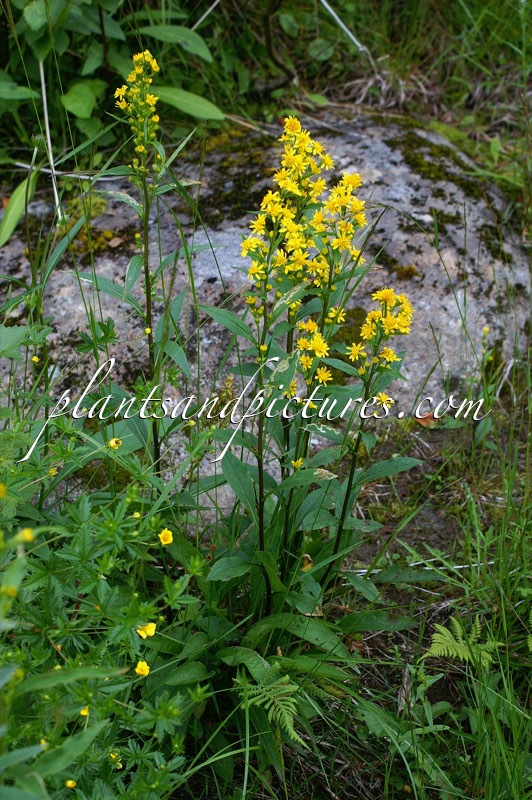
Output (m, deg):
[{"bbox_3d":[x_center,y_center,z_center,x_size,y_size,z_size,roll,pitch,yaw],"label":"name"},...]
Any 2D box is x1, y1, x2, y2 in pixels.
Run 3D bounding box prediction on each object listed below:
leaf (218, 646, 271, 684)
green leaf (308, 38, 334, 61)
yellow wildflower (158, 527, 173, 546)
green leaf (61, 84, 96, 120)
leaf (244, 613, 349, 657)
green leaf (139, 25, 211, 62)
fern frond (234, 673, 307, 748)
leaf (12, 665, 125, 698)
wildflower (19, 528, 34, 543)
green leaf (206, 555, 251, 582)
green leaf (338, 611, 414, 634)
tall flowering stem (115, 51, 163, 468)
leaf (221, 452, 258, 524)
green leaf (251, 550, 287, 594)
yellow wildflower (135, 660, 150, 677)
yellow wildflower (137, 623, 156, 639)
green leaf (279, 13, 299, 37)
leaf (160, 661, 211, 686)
[{"bbox_3d":[-0.018,0.236,1.330,0.047,0.024,0.026,11,24,27],"label":"leaf"},{"bbox_3d":[0.089,-0.566,2.400,0.044,0.009,0.035,-19,60,-11],"label":"green leaf"},{"bbox_3d":[-0.081,0.110,1.200,0.011,0.013,0.006,-2,-17,-4],"label":"yellow wildflower"},{"bbox_3d":[-0.265,-0.423,2.100,0.046,0.014,0.053,-18,62,-16],"label":"green leaf"},{"bbox_3d":[0.026,0.203,1.290,0.090,0.024,0.030,6,40,7],"label":"leaf"},{"bbox_3d":[-0.125,-0.491,2.050,0.106,0.018,0.034,25,46,8],"label":"green leaf"},{"bbox_3d":[0.004,0.242,1.160,0.056,0.022,0.066,-13,48,-26],"label":"fern frond"},{"bbox_3d":[-0.129,0.184,0.970,0.069,0.013,0.016,-13,27,-9],"label":"leaf"},{"bbox_3d":[-0.158,0.089,0.980,0.009,0.009,0.007,-23,-10,-39],"label":"wildflower"},{"bbox_3d":[-0.034,0.151,1.330,0.042,0.009,0.023,-22,43,-12],"label":"green leaf"},{"bbox_3d":[0.097,0.194,1.300,0.066,0.009,0.024,2,25,-1],"label":"green leaf"},{"bbox_3d":[-0.118,-0.124,1.400,0.042,0.400,0.042,0,21,0],"label":"tall flowering stem"},{"bbox_3d":[-0.024,0.082,1.370,0.024,0.068,0.016,-23,6,15],"label":"leaf"},{"bbox_3d":[0.003,0.149,1.290,0.014,0.011,0.044,-32,83,-35],"label":"green leaf"},{"bbox_3d":[-0.101,0.220,1.220,0.012,0.006,0.012,0,70,0],"label":"yellow wildflower"},{"bbox_3d":[-0.091,0.175,1.130,0.013,0.007,0.011,-12,68,-25],"label":"yellow wildflower"},{"bbox_3d":[0.037,-0.618,2.450,0.028,0.009,0.045,-32,65,-25],"label":"green leaf"},{"bbox_3d":[-0.069,0.232,1.260,0.045,0.010,0.025,-13,44,-14],"label":"leaf"}]

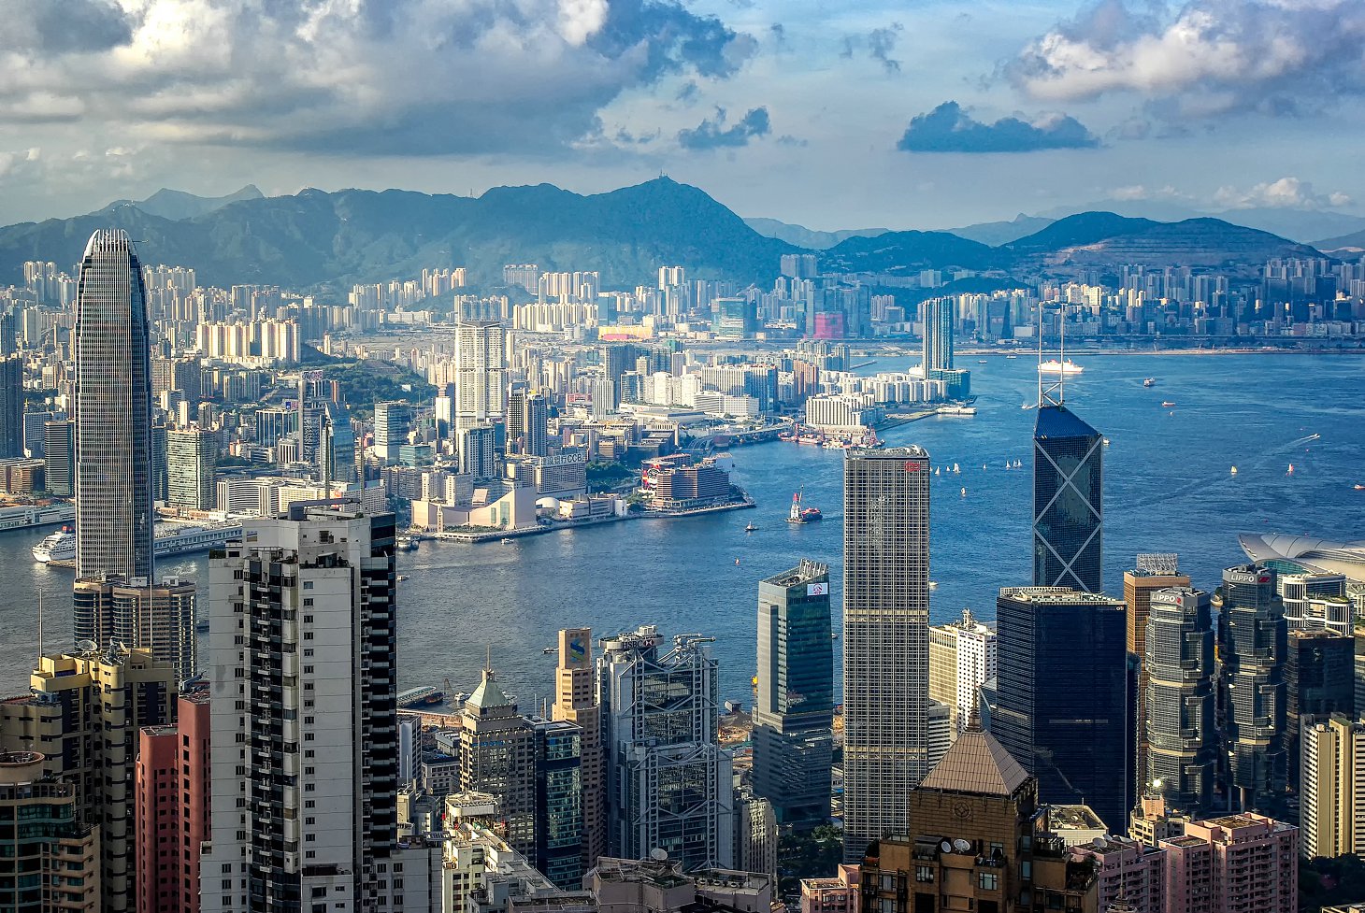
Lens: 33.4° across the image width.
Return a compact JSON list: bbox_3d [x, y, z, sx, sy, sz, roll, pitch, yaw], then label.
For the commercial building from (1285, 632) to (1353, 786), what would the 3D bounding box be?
[{"bbox_3d":[442.900,189.000,1585.800,40.000,134.000,32.000,-1,5,-10],"label":"commercial building"}]

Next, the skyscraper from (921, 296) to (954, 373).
[{"bbox_3d":[585.800,-246.000,5223.300,66.000,233.000,38.000,-1,5,-15],"label":"skyscraper"}]

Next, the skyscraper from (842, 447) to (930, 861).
[{"bbox_3d":[117.900,139.600,1326.500,47.500,283.000,47.500,0,4,0],"label":"skyscraper"}]

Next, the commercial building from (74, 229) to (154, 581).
[{"bbox_3d":[-408.000,44.700,1639.200,49.000,412.000,49.000,1,4,7],"label":"commercial building"}]

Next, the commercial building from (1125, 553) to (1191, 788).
[{"bbox_3d":[344.500,161.300,1651.200,39.000,176.000,30.000,0,5,-4],"label":"commercial building"}]

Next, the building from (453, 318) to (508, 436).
[{"bbox_3d":[-323.000,-90.300,3651.600,78.000,257.000,38.000,0,4,-4],"label":"building"}]

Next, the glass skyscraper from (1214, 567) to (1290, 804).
[{"bbox_3d":[384.000,168.500,1534.400,42.000,186.000,42.000,-1,5,-5],"label":"glass skyscraper"}]

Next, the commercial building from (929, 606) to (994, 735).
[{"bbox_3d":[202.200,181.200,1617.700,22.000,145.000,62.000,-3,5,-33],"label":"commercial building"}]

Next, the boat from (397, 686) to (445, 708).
[{"bbox_3d":[-232.000,212.500,2011.400,15.000,10.000,56.000,3,5,33],"label":"boat"}]

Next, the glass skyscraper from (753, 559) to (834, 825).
[{"bbox_3d":[74.200,168.800,1540.700,39.000,188.000,35.000,-3,5,-34],"label":"glass skyscraper"}]

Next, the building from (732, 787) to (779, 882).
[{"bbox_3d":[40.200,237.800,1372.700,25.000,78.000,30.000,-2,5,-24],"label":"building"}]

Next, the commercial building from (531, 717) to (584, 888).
[{"bbox_3d":[-71.500,219.000,1303.700,23.000,130.000,22.000,-2,5,-29],"label":"commercial building"}]

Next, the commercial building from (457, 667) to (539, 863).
[{"bbox_3d":[-101.900,202.400,1254.200,36.000,170.000,32.000,-2,5,-23],"label":"commercial building"}]

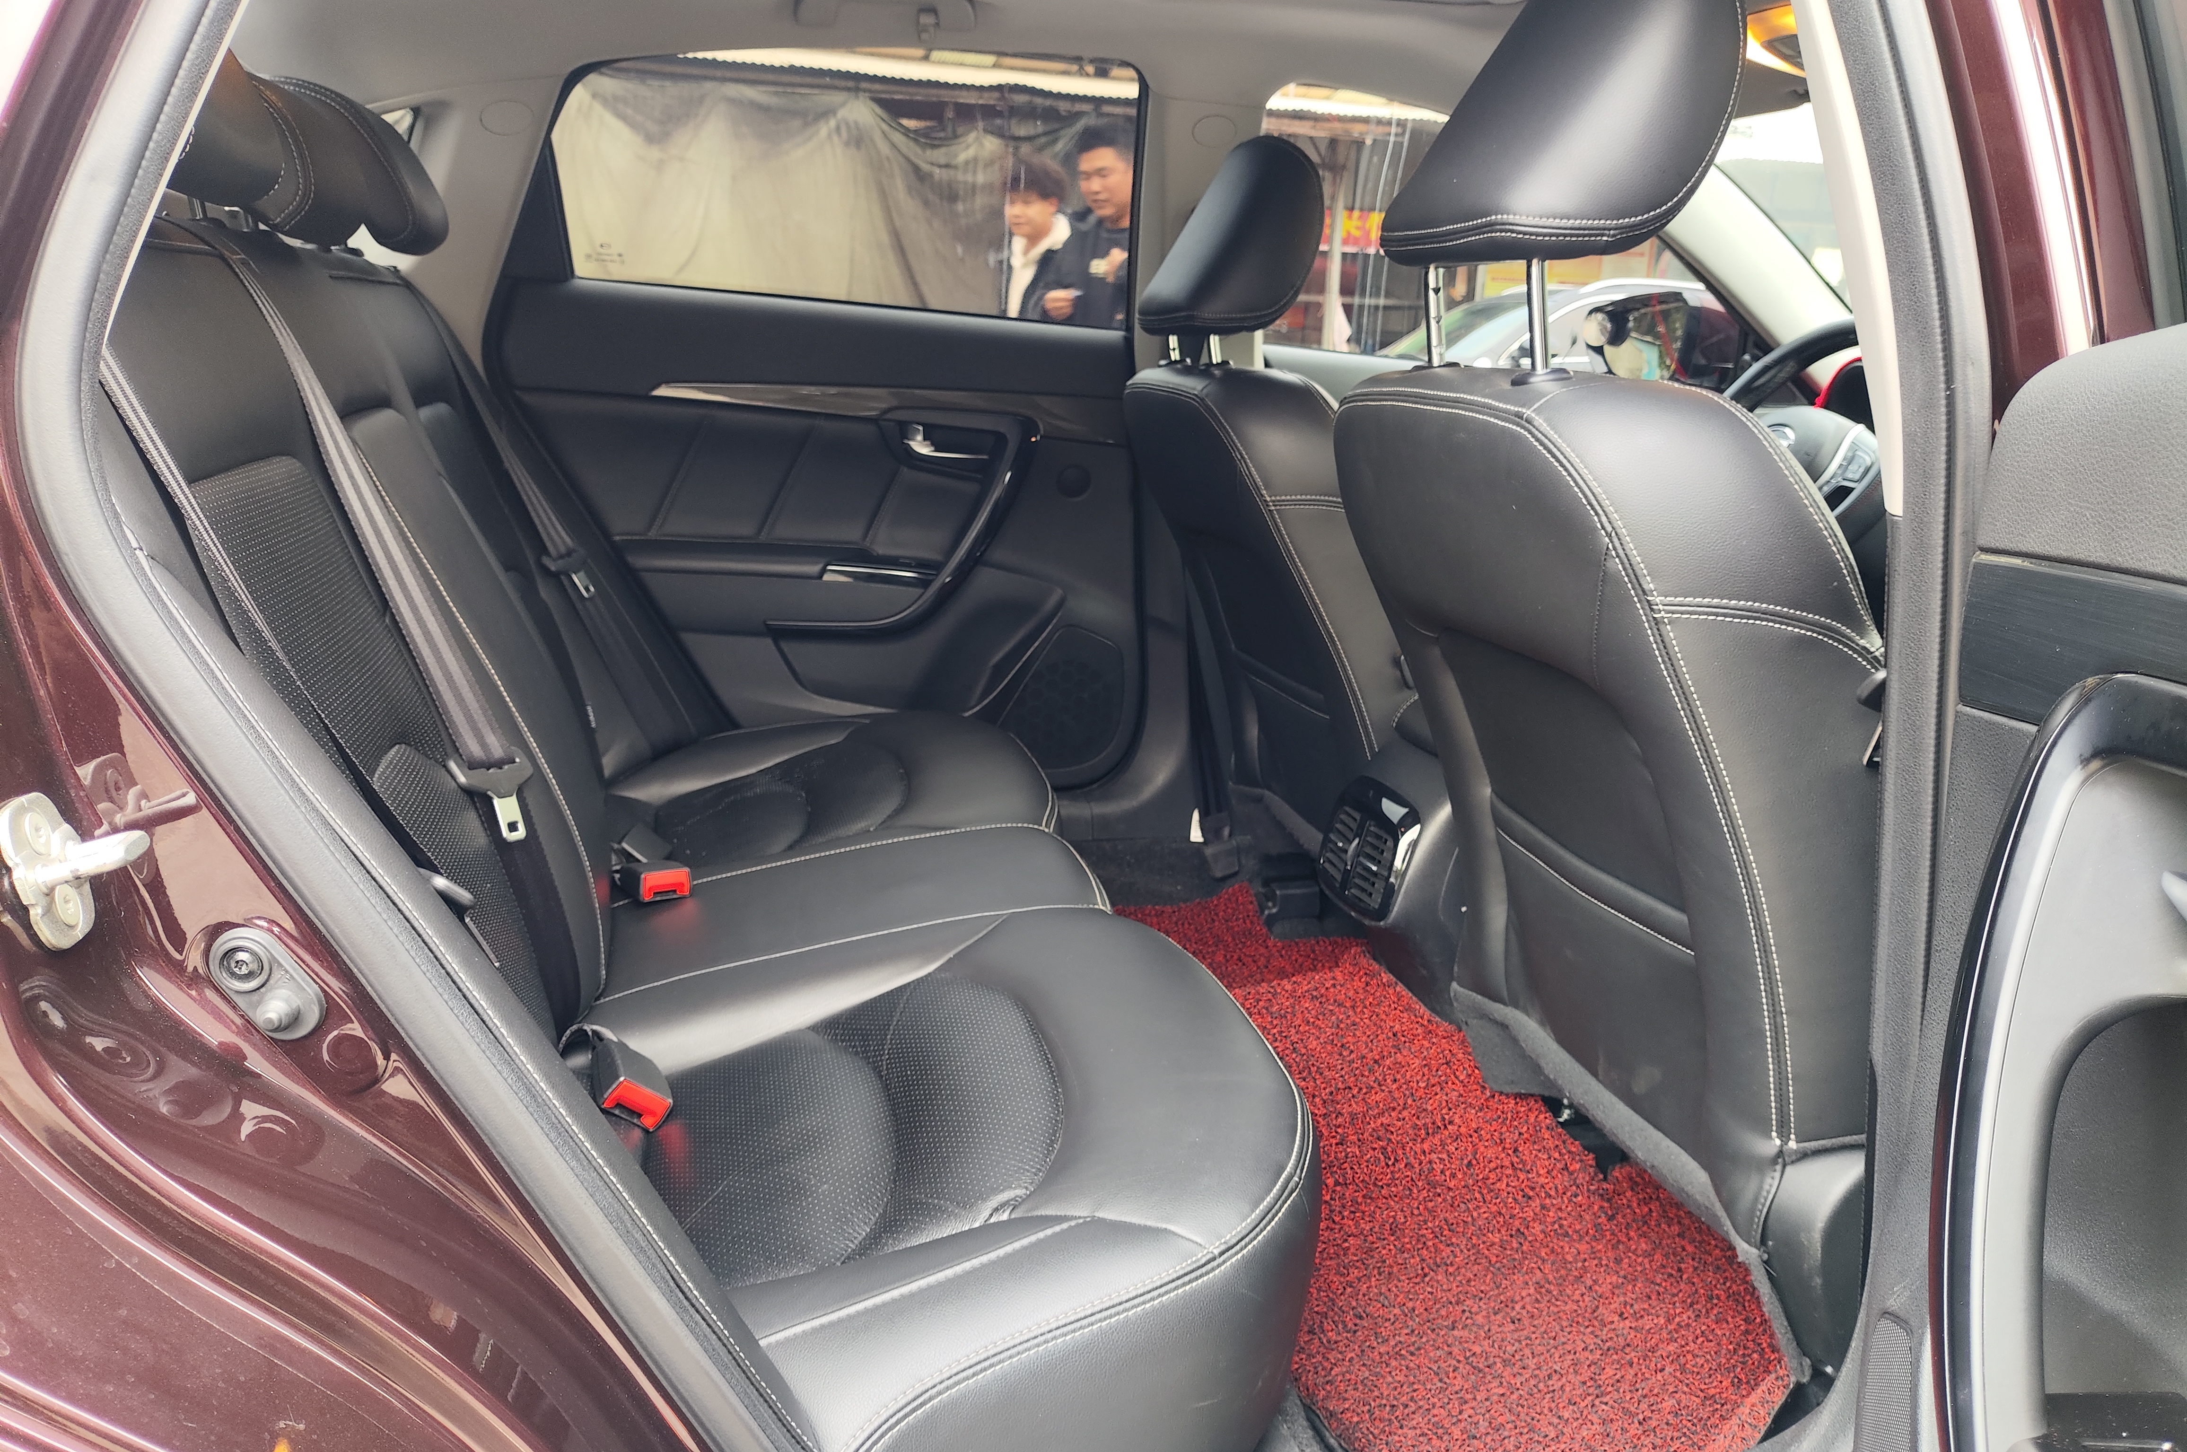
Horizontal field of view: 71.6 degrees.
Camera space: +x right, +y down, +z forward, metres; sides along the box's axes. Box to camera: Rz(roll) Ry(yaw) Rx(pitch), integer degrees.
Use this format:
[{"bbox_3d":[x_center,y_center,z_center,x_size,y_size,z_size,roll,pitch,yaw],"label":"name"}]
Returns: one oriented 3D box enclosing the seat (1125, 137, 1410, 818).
[{"bbox_3d":[0.445,-0.229,1.956,0.795,0.970,0.530,-1,14,-14],"label":"seat"}]

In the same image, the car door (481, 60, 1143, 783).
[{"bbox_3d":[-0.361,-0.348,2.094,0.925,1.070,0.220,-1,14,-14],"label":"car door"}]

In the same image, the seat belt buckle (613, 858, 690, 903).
[{"bbox_3d":[-0.431,0.151,1.490,0.044,0.027,0.062,-3,7,-38],"label":"seat belt buckle"}]

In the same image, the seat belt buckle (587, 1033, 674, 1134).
[{"bbox_3d":[-0.348,0.265,1.140,0.044,0.027,0.062,42,2,-40],"label":"seat belt buckle"}]

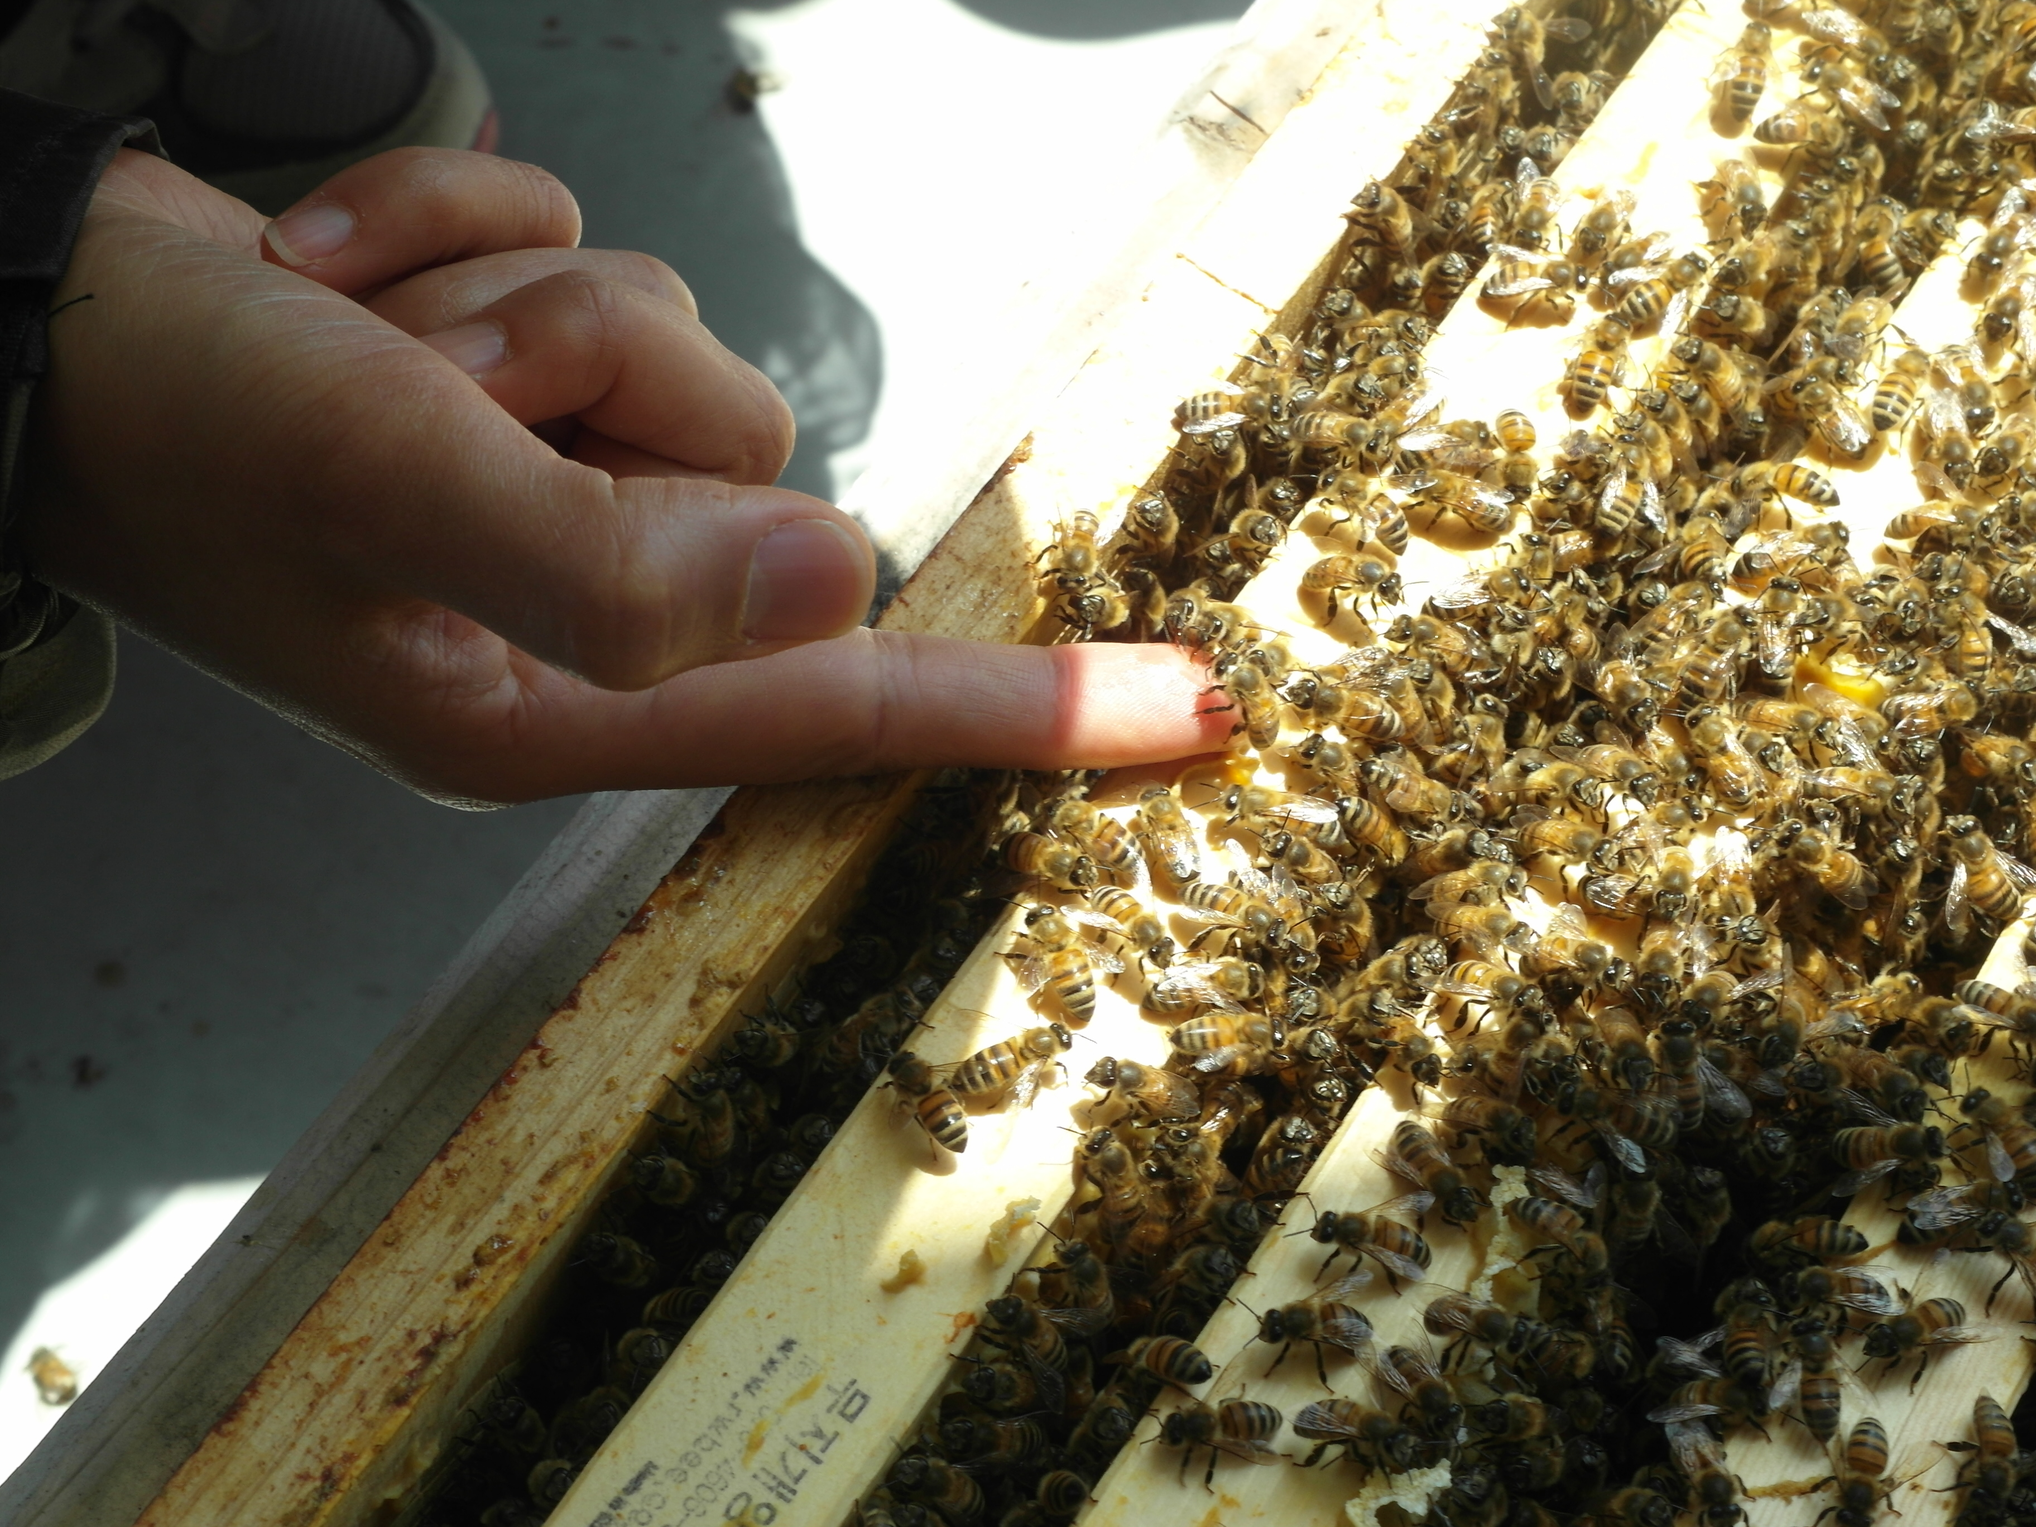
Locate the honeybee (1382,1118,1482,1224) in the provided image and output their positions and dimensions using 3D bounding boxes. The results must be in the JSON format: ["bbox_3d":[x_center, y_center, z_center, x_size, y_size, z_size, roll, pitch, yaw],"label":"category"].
[{"bbox_3d":[0.046,0.046,0.472,0.007,0.005,0.013,-26,64,-15],"label":"honeybee"}]

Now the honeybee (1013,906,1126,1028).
[{"bbox_3d":[0.005,0.023,0.484,0.011,0.005,0.015,-21,64,-7],"label":"honeybee"}]

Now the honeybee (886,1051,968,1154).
[{"bbox_3d":[-0.011,0.039,0.490,0.007,0.006,0.015,-33,67,-16],"label":"honeybee"}]

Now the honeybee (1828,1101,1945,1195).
[{"bbox_3d":[0.100,0.044,0.488,0.013,0.006,0.009,-2,62,-1],"label":"honeybee"}]

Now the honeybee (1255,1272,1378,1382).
[{"bbox_3d":[0.033,0.062,0.462,0.013,0.005,0.011,2,60,0],"label":"honeybee"}]

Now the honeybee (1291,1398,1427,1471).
[{"bbox_3d":[0.037,0.072,0.457,0.014,0.005,0.007,9,64,8],"label":"honeybee"}]

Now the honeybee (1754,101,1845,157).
[{"bbox_3d":[0.099,-0.078,0.530,0.013,0.005,0.006,9,64,-2],"label":"honeybee"}]

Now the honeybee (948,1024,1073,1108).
[{"bbox_3d":[-0.001,0.034,0.477,0.015,0.005,0.008,-23,63,-14],"label":"honeybee"}]

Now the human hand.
[{"bbox_3d":[-0.046,-0.033,0.492,0.142,0.056,0.070,6,62,3],"label":"human hand"}]

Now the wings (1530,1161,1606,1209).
[{"bbox_3d":[0.063,0.048,0.486,0.009,0.003,0.005,25,65,13],"label":"wings"}]

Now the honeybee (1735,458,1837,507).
[{"bbox_3d":[0.096,-0.035,0.530,0.013,0.006,0.007,12,63,6],"label":"honeybee"}]

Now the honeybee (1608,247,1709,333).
[{"bbox_3d":[0.079,-0.059,0.521,0.013,0.005,0.009,-34,66,-13],"label":"honeybee"}]

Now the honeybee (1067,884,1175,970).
[{"bbox_3d":[0.013,0.019,0.486,0.007,0.005,0.013,-41,68,-16],"label":"honeybee"}]

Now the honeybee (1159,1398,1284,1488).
[{"bbox_3d":[0.023,0.076,0.471,0.013,0.006,0.009,-9,62,-5],"label":"honeybee"}]

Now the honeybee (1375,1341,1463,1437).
[{"bbox_3d":[0.043,0.068,0.459,0.008,0.005,0.013,-40,68,-16],"label":"honeybee"}]

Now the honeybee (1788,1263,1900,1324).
[{"bbox_3d":[0.090,0.058,0.466,0.012,0.005,0.007,14,61,7],"label":"honeybee"}]

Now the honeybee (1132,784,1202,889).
[{"bbox_3d":[0.018,0.008,0.491,0.006,0.005,0.013,-18,63,-6],"label":"honeybee"}]

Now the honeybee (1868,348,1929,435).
[{"bbox_3d":[0.112,-0.047,0.536,0.007,0.006,0.014,28,66,14],"label":"honeybee"}]

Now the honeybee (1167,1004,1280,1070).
[{"bbox_3d":[0.024,0.031,0.479,0.013,0.005,0.007,-2,60,-2],"label":"honeybee"}]

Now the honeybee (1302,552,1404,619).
[{"bbox_3d":[0.040,-0.021,0.510,0.012,0.005,0.009,13,61,6],"label":"honeybee"}]

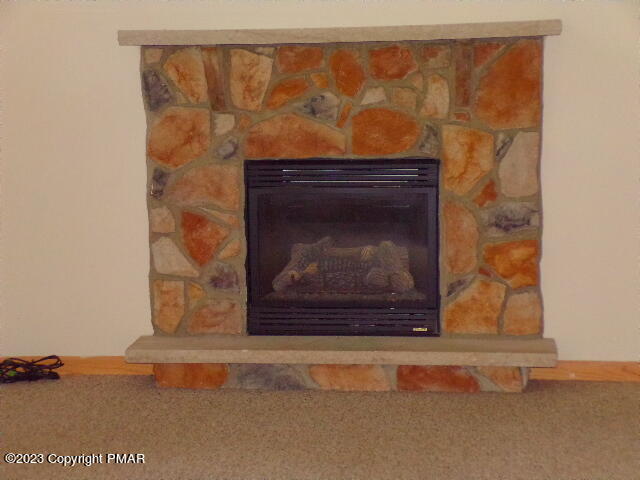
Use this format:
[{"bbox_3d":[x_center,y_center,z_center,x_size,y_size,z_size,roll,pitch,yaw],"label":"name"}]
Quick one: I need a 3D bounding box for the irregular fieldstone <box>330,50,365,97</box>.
[{"bbox_3d":[0.131,-0.781,6.377,0.159,0.221,0.070,0,7,7],"label":"irregular fieldstone"}]

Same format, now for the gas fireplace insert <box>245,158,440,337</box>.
[{"bbox_3d":[0.126,0.012,6.372,0.883,0.809,0.350,0,8,8],"label":"gas fireplace insert"}]

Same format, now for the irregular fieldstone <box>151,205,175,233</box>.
[{"bbox_3d":[-0.719,-0.099,6.309,0.113,0.120,0.060,0,8,8],"label":"irregular fieldstone"}]

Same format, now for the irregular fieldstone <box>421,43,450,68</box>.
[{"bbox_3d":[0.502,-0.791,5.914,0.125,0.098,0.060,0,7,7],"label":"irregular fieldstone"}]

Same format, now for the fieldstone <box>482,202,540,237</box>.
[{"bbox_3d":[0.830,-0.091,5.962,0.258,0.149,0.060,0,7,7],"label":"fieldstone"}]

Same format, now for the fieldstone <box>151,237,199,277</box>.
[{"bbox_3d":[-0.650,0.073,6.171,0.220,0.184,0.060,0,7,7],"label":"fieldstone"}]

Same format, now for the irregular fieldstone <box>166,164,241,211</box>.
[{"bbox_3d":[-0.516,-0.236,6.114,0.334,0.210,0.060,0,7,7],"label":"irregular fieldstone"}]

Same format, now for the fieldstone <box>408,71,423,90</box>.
[{"bbox_3d":[0.424,-0.703,6.061,0.062,0.079,0.045,0,8,8],"label":"fieldstone"}]

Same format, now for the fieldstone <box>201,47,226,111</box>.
[{"bbox_3d":[-0.475,-0.731,6.186,0.119,0.286,0.065,0,8,8],"label":"fieldstone"}]

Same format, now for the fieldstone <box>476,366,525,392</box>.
[{"bbox_3d":[0.792,0.604,6.003,0.208,0.116,0.070,0,8,8],"label":"fieldstone"}]

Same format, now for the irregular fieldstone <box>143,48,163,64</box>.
[{"bbox_3d":[-0.783,-0.868,6.477,0.092,0.075,0.055,0,7,7],"label":"irregular fieldstone"}]

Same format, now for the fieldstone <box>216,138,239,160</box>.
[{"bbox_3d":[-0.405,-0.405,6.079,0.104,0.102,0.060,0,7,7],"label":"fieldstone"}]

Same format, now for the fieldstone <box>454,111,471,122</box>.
[{"bbox_3d":[0.631,-0.548,6.056,0.070,0.053,0.045,0,8,8],"label":"fieldstone"}]

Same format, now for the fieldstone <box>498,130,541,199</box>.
[{"bbox_3d":[0.920,-0.349,6.330,0.187,0.299,0.075,0,7,7],"label":"fieldstone"}]

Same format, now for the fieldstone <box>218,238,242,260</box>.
[{"bbox_3d":[-0.424,0.044,6.542,0.111,0.098,0.055,0,7,7],"label":"fieldstone"}]

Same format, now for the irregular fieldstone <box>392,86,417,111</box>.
[{"bbox_3d":[0.373,-0.630,6.083,0.115,0.106,0.055,0,8,8],"label":"irregular fieldstone"}]

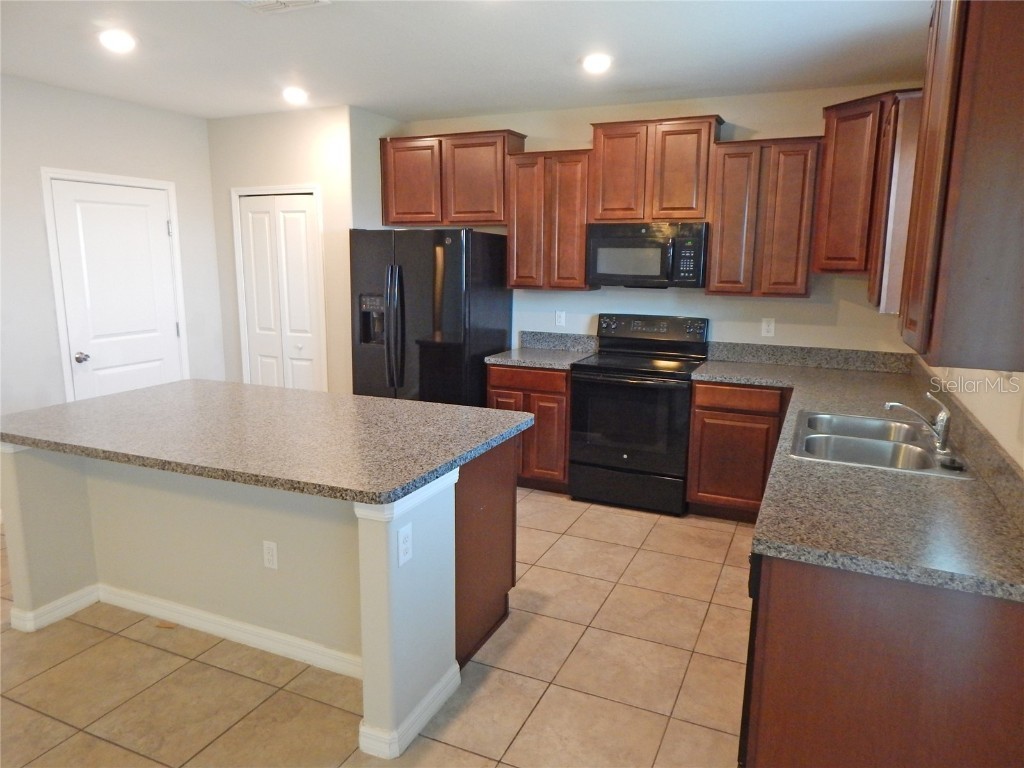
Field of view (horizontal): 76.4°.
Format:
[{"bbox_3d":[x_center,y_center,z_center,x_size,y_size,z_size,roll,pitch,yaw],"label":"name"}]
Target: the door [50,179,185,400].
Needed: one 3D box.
[{"bbox_3d":[-2.739,-0.358,4.645,0.050,2.035,0.823,5,11,24],"label":"door"}]

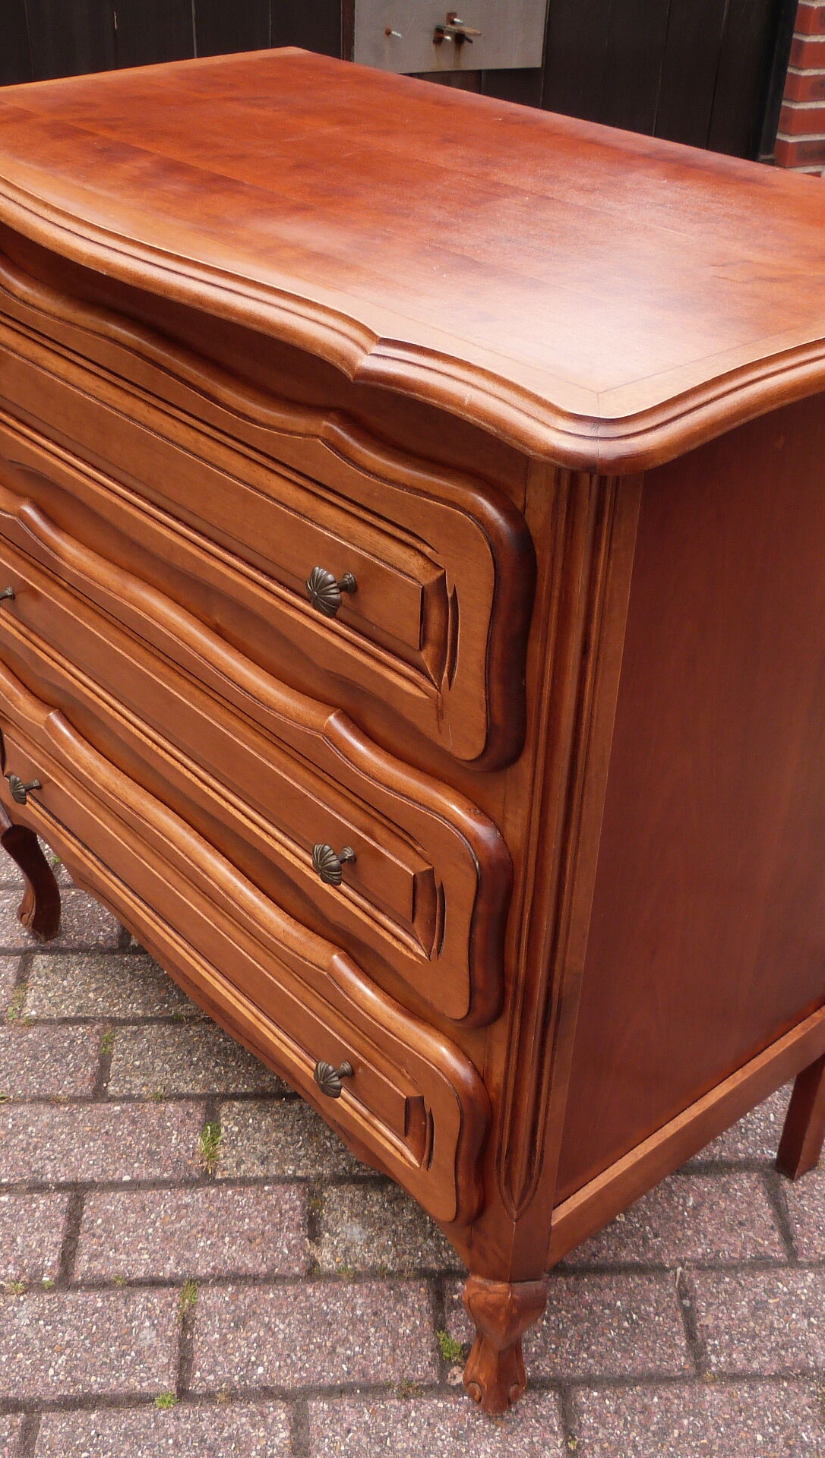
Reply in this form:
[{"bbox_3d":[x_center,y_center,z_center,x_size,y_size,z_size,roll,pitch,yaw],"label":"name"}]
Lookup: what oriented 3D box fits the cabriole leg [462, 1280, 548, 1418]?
[{"bbox_3d":[0.069,0.454,1.038,0.060,0.172,0.054,-25,42,-33],"label":"cabriole leg"}]

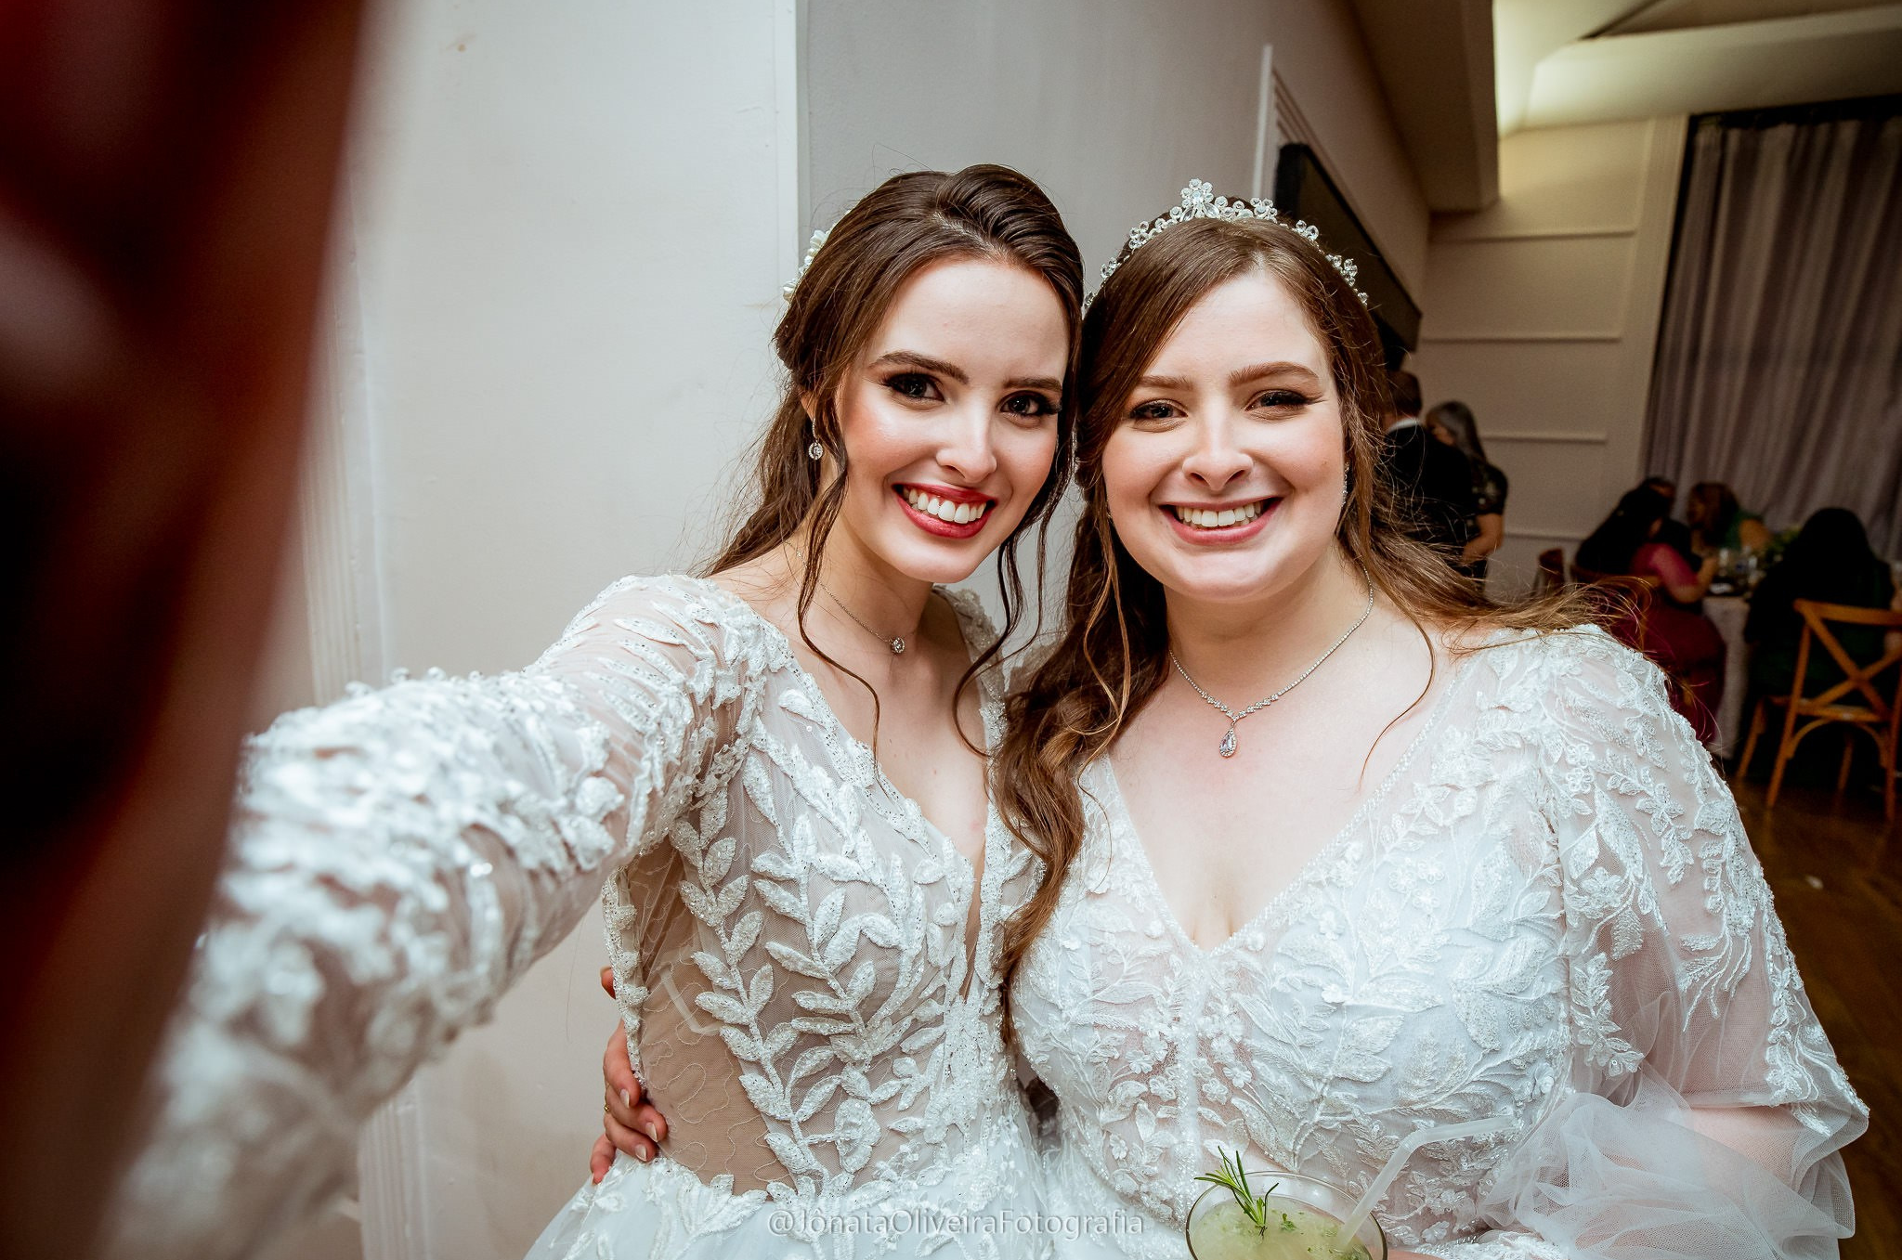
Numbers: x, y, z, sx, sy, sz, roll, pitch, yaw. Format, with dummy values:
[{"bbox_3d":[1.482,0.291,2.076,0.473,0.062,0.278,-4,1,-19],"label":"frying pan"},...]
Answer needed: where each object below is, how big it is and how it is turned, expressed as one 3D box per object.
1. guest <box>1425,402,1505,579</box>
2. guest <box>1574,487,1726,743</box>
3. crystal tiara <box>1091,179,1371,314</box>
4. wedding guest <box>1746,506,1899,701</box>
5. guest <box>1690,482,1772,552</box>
[{"bbox_3d":[2.413,-0.265,4.930,0.360,1.670,0.460,-1,12,-14],"label":"guest"},{"bbox_3d":[3.480,-0.054,4.970,0.800,1.310,0.520,-3,13,-21],"label":"guest"},{"bbox_3d":[0.166,-0.229,0.605,0.168,0.066,0.070,-1,12,15],"label":"crystal tiara"},{"bbox_3d":[3.800,0.098,4.420,0.560,1.270,0.780,7,13,25],"label":"wedding guest"},{"bbox_3d":[4.200,-0.136,5.500,0.500,1.290,0.750,12,16,40],"label":"guest"}]

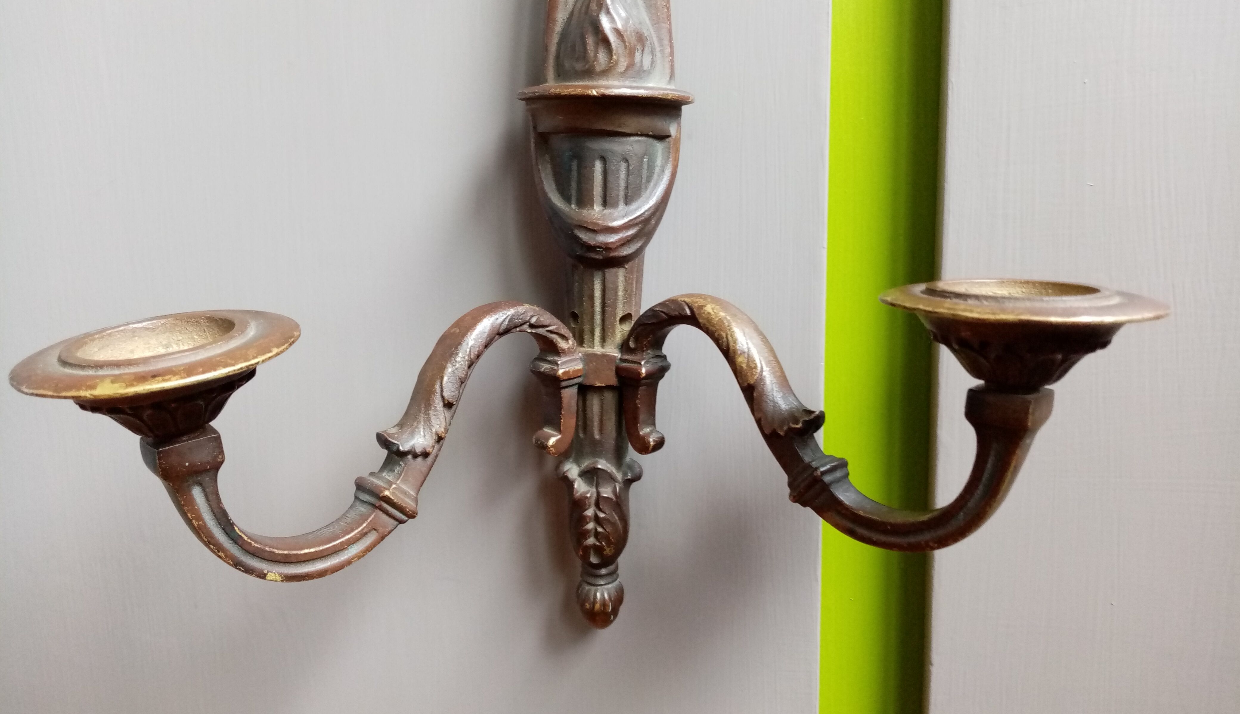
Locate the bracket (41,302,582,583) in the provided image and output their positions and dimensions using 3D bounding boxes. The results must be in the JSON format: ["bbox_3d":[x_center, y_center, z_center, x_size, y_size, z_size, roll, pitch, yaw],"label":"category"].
[{"bbox_3d":[-0.068,0.022,0.266,0.141,0.068,0.019,-11,12,-39],"label":"bracket"}]

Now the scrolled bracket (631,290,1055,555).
[{"bbox_3d":[0.051,0.016,0.267,0.131,0.064,0.019,7,9,40],"label":"scrolled bracket"}]

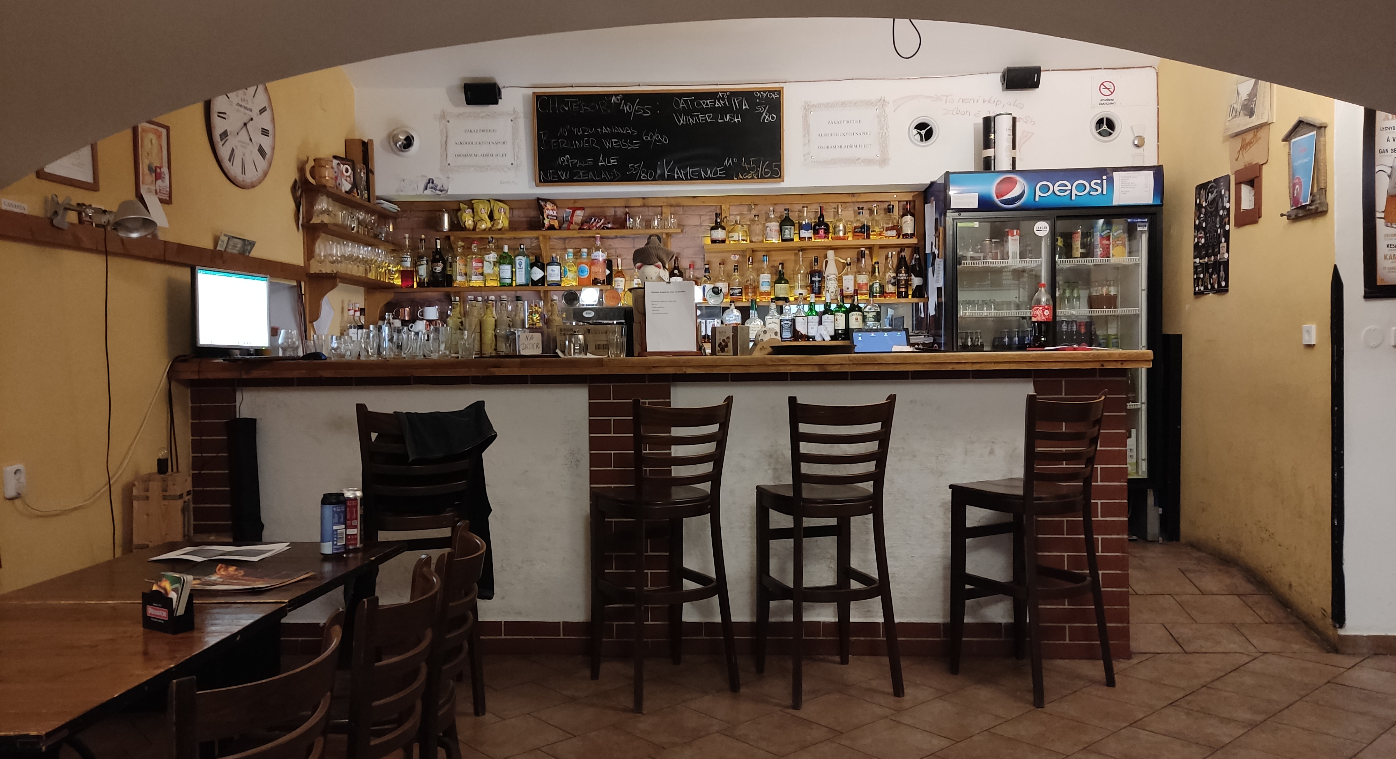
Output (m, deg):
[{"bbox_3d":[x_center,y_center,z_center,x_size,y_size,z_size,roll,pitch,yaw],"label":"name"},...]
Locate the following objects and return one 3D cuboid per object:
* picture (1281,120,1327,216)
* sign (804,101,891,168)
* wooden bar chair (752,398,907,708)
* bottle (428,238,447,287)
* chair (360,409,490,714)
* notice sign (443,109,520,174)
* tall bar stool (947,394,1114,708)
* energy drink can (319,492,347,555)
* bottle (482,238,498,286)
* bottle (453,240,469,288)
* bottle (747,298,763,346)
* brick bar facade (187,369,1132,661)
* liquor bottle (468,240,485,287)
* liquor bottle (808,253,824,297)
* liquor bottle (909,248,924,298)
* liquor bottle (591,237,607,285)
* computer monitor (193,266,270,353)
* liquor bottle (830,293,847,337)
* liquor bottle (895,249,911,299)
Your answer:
[{"bbox_3d":[2.686,-0.934,4.462,0.080,0.430,0.260,-1,1,-7],"label":"picture"},{"bbox_3d":[0.918,-1.526,6.235,0.530,0.412,0.015,-1,1,3],"label":"sign"},{"bbox_3d":[0.485,0.627,3.936,0.450,1.130,0.500,-1,1,-17],"label":"wooden bar chair"},{"bbox_3d":[-1.667,-0.752,6.493,0.091,0.318,0.091,-1,1,3],"label":"bottle"},{"bbox_3d":[-1.023,0.646,3.836,0.450,1.130,0.500,-1,1,-8],"label":"chair"},{"bbox_3d":[-1.373,-1.503,6.355,0.488,0.399,0.015,-1,1,3],"label":"notice sign"},{"bbox_3d":[1.293,0.618,3.969,0.450,1.135,0.485,-1,1,-31],"label":"tall bar stool"},{"bbox_3d":[-0.989,0.393,2.734,0.066,0.168,0.066,-1,1,0],"label":"energy drink can"},{"bbox_3d":[-1.256,-0.709,6.093,0.086,0.295,0.086,-1,1,2],"label":"bottle"},{"bbox_3d":[-1.525,-0.742,6.486,0.085,0.298,0.085,-1,1,3],"label":"bottle"},{"bbox_3d":[0.327,-0.336,5.820,0.098,0.258,0.085,-1,1,3],"label":"bottle"},{"bbox_3d":[-0.206,0.596,4.463,4.060,1.205,0.250,-1,1,3],"label":"brick bar facade"},{"bbox_3d":[-1.419,-0.743,6.480,0.088,0.301,0.088,-1,1,3],"label":"liquor bottle"},{"bbox_3d":[0.704,-0.615,6.015,0.085,0.255,0.080,-1,1,2],"label":"liquor bottle"},{"bbox_3d":[1.381,-0.670,6.335,0.082,0.319,0.082,-1,1,3],"label":"liquor bottle"},{"bbox_3d":[-0.596,-0.716,6.074,0.086,0.290,0.086,-1,1,2],"label":"liquor bottle"},{"bbox_3d":[-2.124,-0.299,4.617,0.160,0.390,0.450,0,1,17],"label":"computer monitor"},{"bbox_3d":[0.825,-0.371,5.867,0.080,0.300,0.080,-1,1,2],"label":"liquor bottle"},{"bbox_3d":[1.290,-0.667,6.339,0.081,0.312,0.081,-1,1,3],"label":"liquor bottle"}]

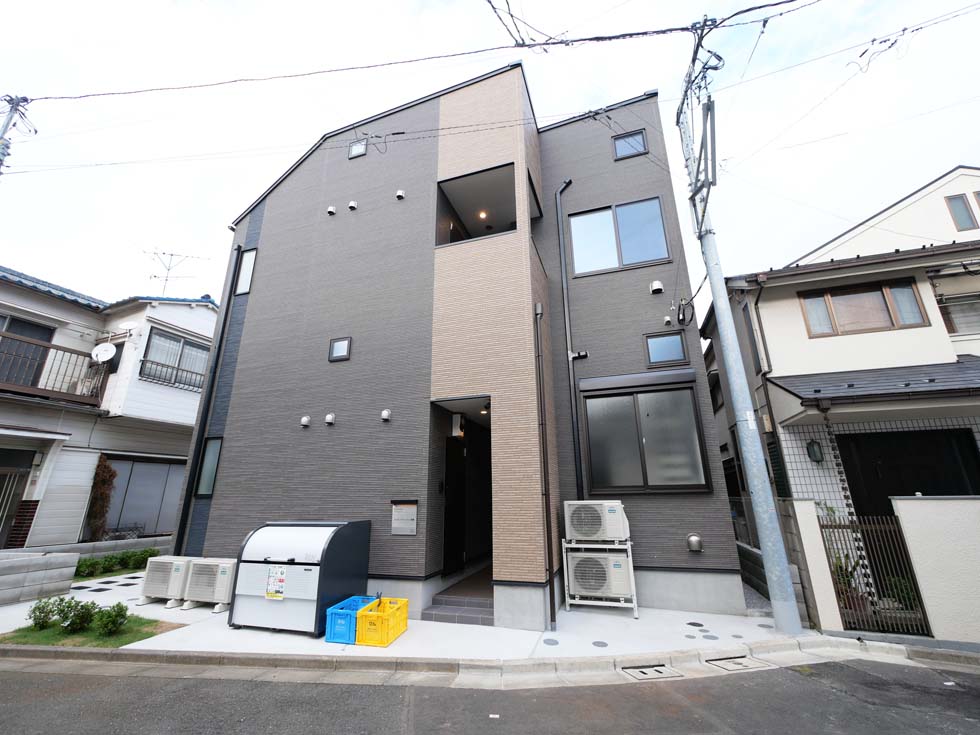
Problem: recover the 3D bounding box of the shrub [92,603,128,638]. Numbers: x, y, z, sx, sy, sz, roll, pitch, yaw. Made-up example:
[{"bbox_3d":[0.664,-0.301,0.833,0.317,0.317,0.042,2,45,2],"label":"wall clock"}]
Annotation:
[{"bbox_3d":[-4.452,2.954,4.661,0.300,0.320,0.300,-6,-18,17],"label":"shrub"}]

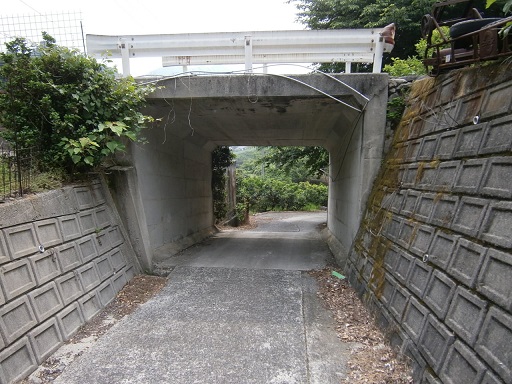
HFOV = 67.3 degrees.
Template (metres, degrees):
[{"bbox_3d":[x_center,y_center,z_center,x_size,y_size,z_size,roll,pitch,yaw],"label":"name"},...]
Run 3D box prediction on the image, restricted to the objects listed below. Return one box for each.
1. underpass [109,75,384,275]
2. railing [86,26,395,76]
[{"bbox_3d":[0.090,-0.260,8.100,3.950,2.950,5.200,0,3,6],"label":"underpass"},{"bbox_3d":[-0.290,-2.140,6.080,4.750,0.750,0.330,1,7,5],"label":"railing"}]

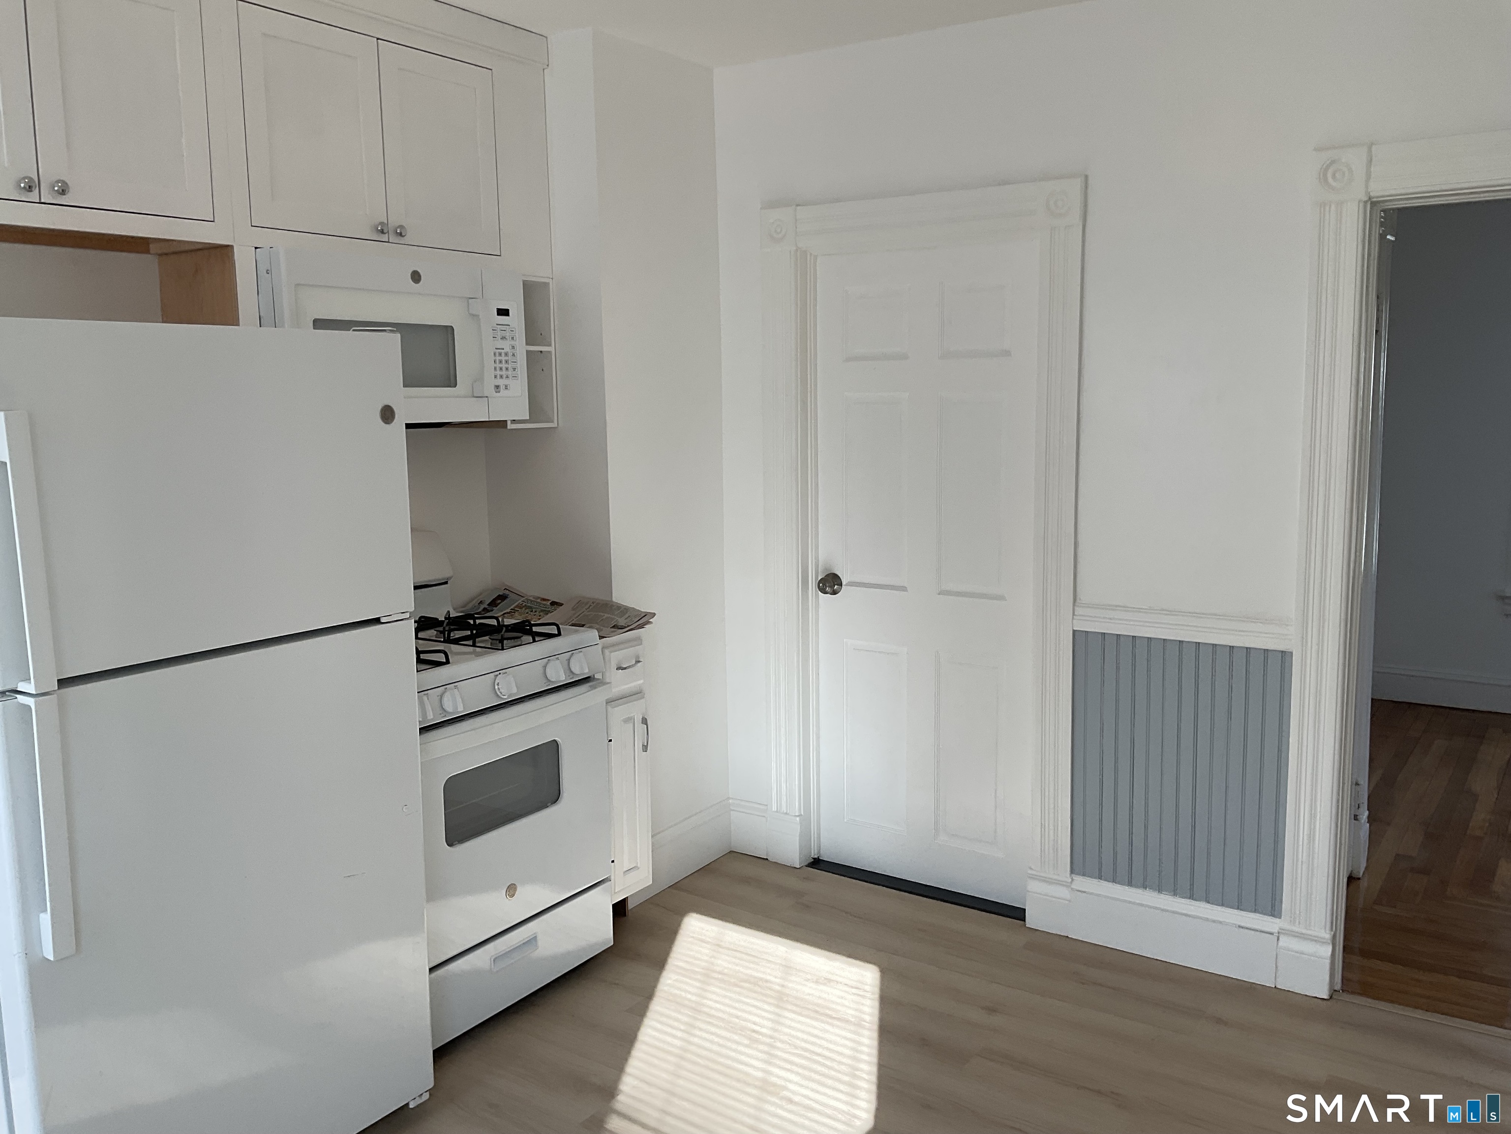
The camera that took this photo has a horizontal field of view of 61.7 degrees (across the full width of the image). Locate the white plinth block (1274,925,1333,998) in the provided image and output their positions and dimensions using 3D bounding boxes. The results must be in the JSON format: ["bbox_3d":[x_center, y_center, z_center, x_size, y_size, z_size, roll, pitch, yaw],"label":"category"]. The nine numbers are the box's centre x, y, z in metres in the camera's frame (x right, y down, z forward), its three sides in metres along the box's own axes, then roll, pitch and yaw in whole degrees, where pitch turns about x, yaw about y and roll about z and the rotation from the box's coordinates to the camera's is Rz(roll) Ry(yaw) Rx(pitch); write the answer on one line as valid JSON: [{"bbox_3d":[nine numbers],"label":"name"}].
[{"bbox_3d":[1.422,1.016,3.278,0.132,0.185,0.037,5,10,34],"label":"white plinth block"}]

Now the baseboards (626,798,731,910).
[{"bbox_3d":[-0.254,0.920,4.100,0.027,0.190,0.585,4,10,33],"label":"baseboards"}]

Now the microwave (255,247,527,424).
[{"bbox_3d":[-1.005,-0.569,3.269,0.401,0.398,0.758,4,10,33],"label":"microwave"}]

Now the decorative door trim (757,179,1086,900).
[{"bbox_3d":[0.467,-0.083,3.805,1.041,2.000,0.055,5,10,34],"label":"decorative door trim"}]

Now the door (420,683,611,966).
[{"bbox_3d":[-0.630,0.645,3.179,0.070,0.554,0.758,4,10,33],"label":"door"}]

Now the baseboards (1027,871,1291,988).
[{"bbox_3d":[1.083,0.985,3.509,0.698,0.190,0.035,5,10,34],"label":"baseboards"}]

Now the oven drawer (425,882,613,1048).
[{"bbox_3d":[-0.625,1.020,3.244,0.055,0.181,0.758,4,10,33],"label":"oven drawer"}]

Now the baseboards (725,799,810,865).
[{"bbox_3d":[0.038,0.891,4.260,0.290,0.195,0.040,5,10,34],"label":"baseboards"}]

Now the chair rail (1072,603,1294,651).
[{"bbox_3d":[1.125,0.157,3.360,0.573,0.075,0.032,5,10,34],"label":"chair rail"}]

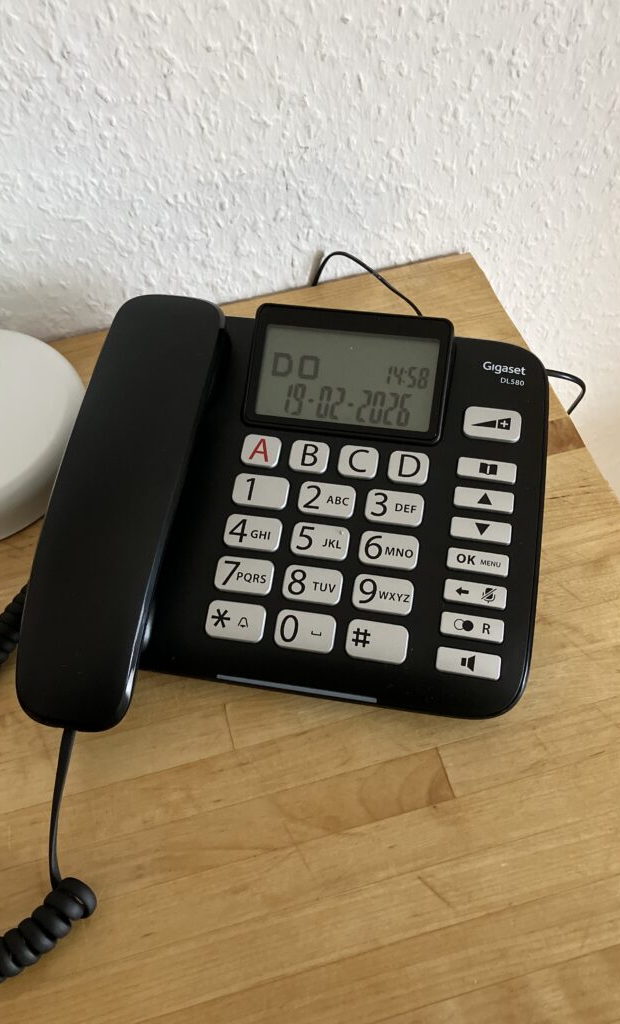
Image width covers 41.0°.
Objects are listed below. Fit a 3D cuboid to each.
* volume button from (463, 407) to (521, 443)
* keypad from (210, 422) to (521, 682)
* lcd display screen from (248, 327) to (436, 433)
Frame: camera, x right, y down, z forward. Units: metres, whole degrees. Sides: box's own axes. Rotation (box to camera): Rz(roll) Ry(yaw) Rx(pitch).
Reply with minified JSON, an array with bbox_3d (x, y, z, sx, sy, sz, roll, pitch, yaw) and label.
[{"bbox_3d":[0.090,-0.042,0.409,0.028,0.006,0.017,7,70,8],"label":"volume button"},{"bbox_3d":[0.026,0.018,0.391,0.135,0.009,0.107,7,70,8],"label":"keypad"},{"bbox_3d":[0.019,-0.066,0.413,0.086,0.008,0.046,7,87,8],"label":"lcd display screen"}]

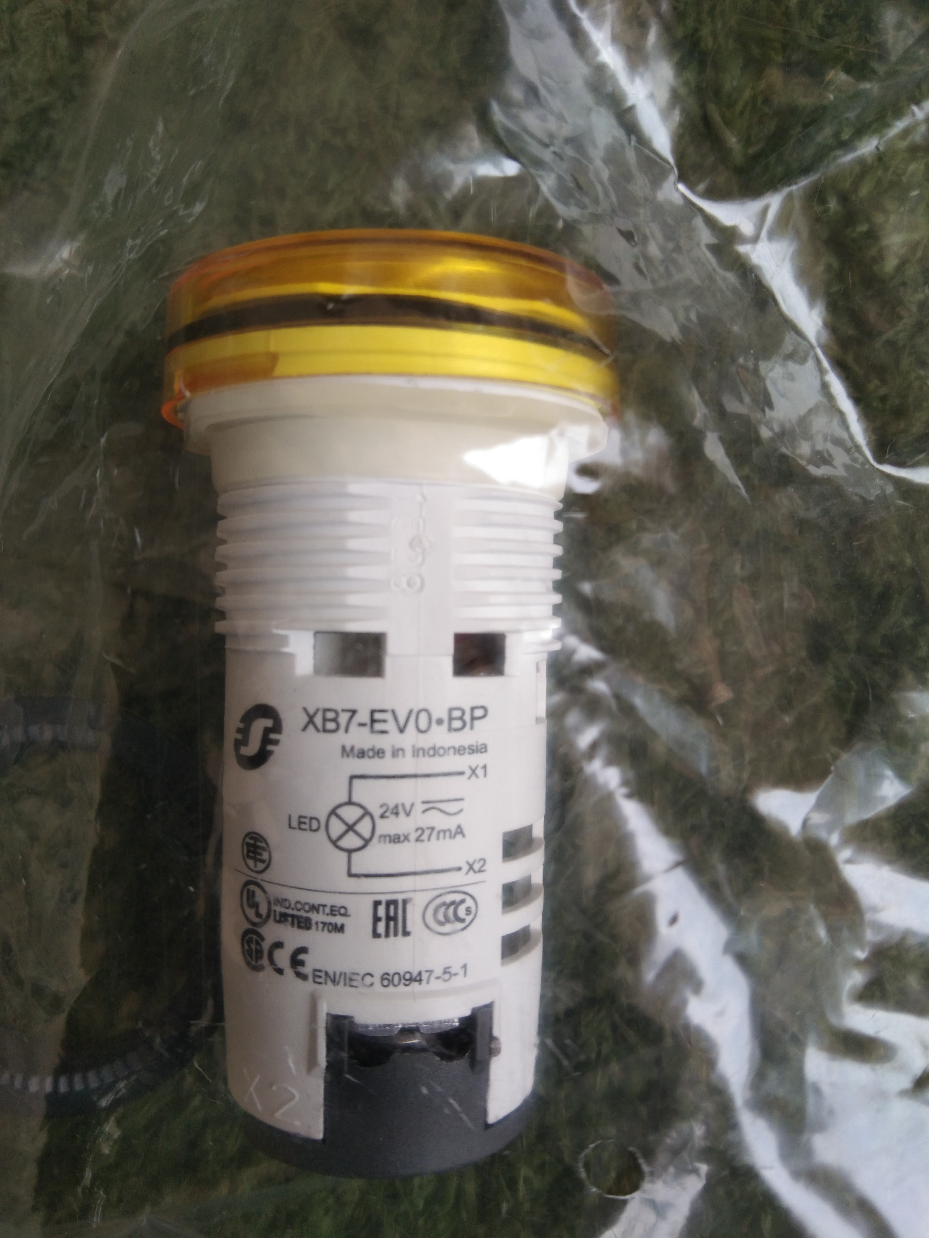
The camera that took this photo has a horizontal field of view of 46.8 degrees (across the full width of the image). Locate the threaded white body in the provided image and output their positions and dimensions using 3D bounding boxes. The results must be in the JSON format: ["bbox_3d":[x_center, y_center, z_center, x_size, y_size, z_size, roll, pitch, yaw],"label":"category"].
[{"bbox_3d":[-0.005,0.008,0.070,0.027,0.027,0.042,1,91,-12],"label":"threaded white body"}]

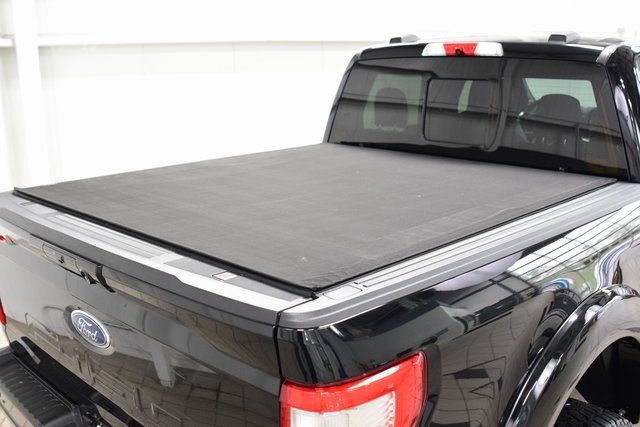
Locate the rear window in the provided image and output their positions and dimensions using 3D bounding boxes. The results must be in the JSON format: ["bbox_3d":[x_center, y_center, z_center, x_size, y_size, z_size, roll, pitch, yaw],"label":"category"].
[{"bbox_3d":[0.657,-0.499,3.026,1.610,0.485,0.085,13,10,42],"label":"rear window"}]

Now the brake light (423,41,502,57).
[{"bbox_3d":[0.663,-0.761,2.968,0.430,0.066,0.055,13,19,42],"label":"brake light"}]

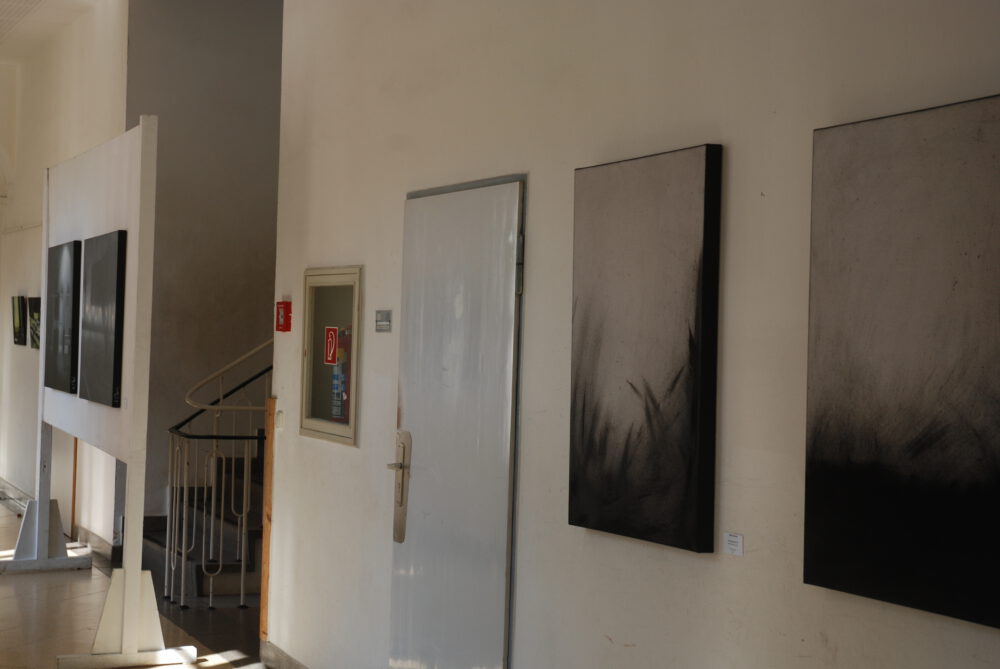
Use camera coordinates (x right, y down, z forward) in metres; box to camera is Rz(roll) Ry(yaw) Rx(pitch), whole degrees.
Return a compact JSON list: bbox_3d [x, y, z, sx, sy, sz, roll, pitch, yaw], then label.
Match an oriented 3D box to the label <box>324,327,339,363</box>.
[{"bbox_3d":[-0.674,0.046,7.336,0.005,0.151,0.156,2,0,-23],"label":"label"}]

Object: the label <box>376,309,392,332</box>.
[{"bbox_3d":[-0.426,-0.047,6.764,0.010,0.082,0.170,2,0,-23],"label":"label"}]

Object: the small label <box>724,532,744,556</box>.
[{"bbox_3d":[0.561,0.504,4.401,0.005,0.048,0.090,2,0,-23],"label":"small label"}]

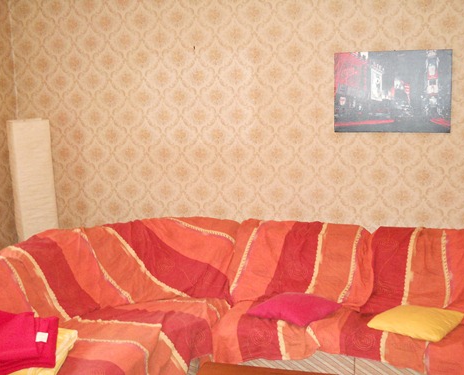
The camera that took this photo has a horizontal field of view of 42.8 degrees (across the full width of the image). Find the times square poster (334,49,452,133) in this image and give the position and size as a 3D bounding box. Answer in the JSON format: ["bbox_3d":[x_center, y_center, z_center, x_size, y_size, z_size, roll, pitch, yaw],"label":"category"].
[{"bbox_3d":[0.982,-0.583,3.619,0.700,0.500,0.025,1,8,16],"label":"times square poster"}]

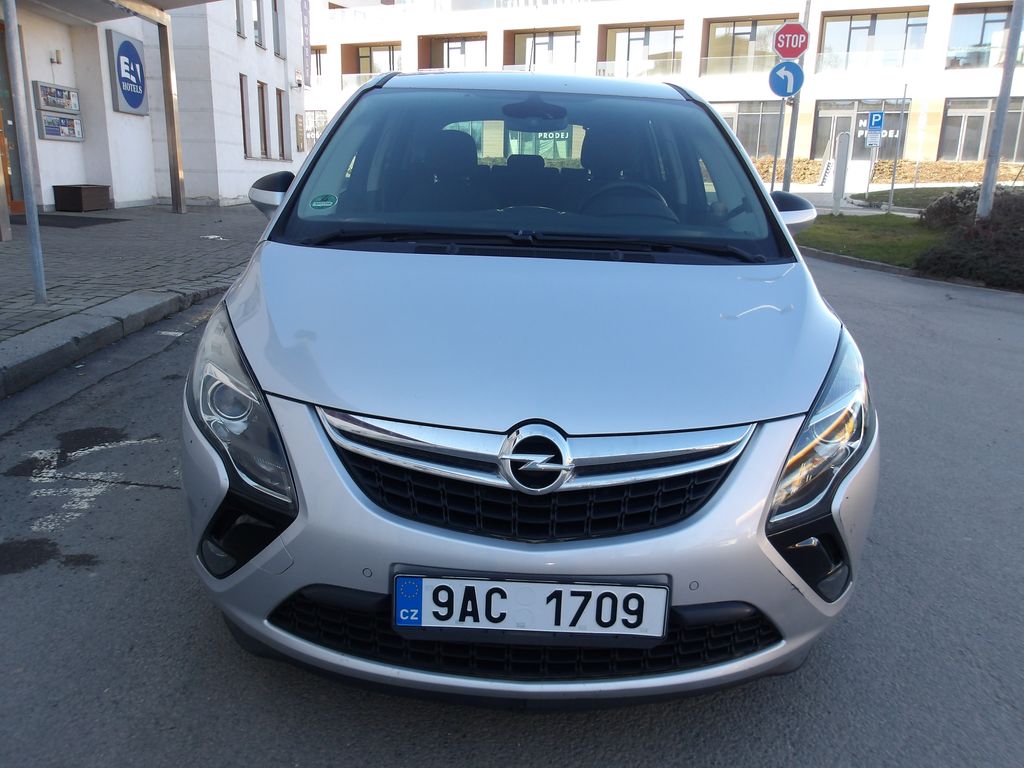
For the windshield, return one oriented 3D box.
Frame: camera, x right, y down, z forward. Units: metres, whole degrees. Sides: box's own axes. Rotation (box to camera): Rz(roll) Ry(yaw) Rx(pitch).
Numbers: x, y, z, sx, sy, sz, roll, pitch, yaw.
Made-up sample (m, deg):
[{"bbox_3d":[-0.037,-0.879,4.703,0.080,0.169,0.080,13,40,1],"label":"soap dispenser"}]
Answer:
[{"bbox_3d":[0.067,-0.739,2.618,1.550,0.170,1.090,2,46,1],"label":"windshield"}]

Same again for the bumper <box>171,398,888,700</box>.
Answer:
[{"bbox_3d":[0.037,0.308,1.831,1.800,0.590,0.630,2,14,1],"label":"bumper"}]

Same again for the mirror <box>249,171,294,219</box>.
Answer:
[{"bbox_3d":[-0.850,-0.697,2.959,0.250,0.190,0.170,2,14,1],"label":"mirror"}]

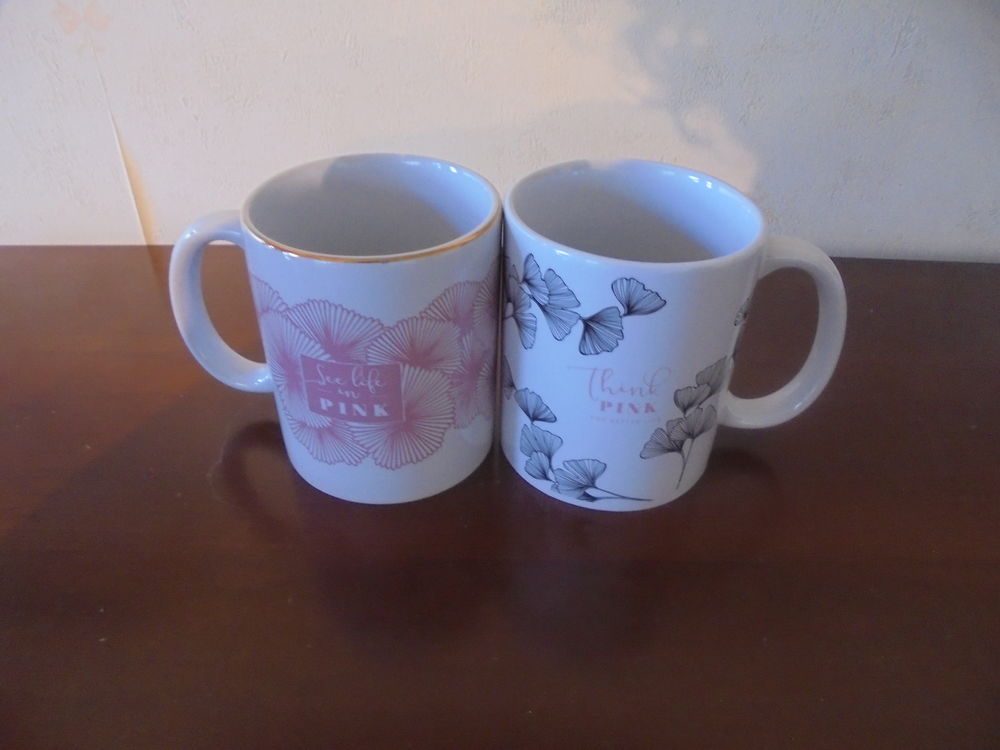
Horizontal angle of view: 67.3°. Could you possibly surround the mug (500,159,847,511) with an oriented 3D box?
[{"bbox_3d":[0.059,-0.012,0.264,0.115,0.097,0.081,6,37,6],"label":"mug"}]

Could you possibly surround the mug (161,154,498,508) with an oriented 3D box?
[{"bbox_3d":[-0.058,-0.018,0.267,0.115,0.097,0.081,5,36,4],"label":"mug"}]

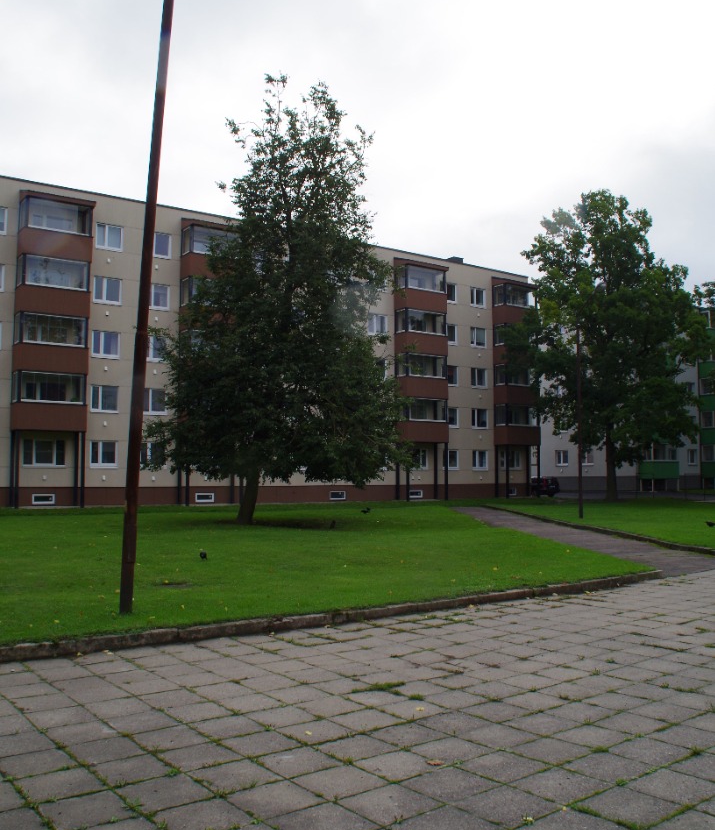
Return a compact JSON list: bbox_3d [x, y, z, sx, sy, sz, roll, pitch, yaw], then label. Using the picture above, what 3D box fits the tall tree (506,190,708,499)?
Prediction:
[{"bbox_3d":[15.707,-4.543,50.987,12.693,19.709,11.800,0,-4,0],"label":"tall tree"}]

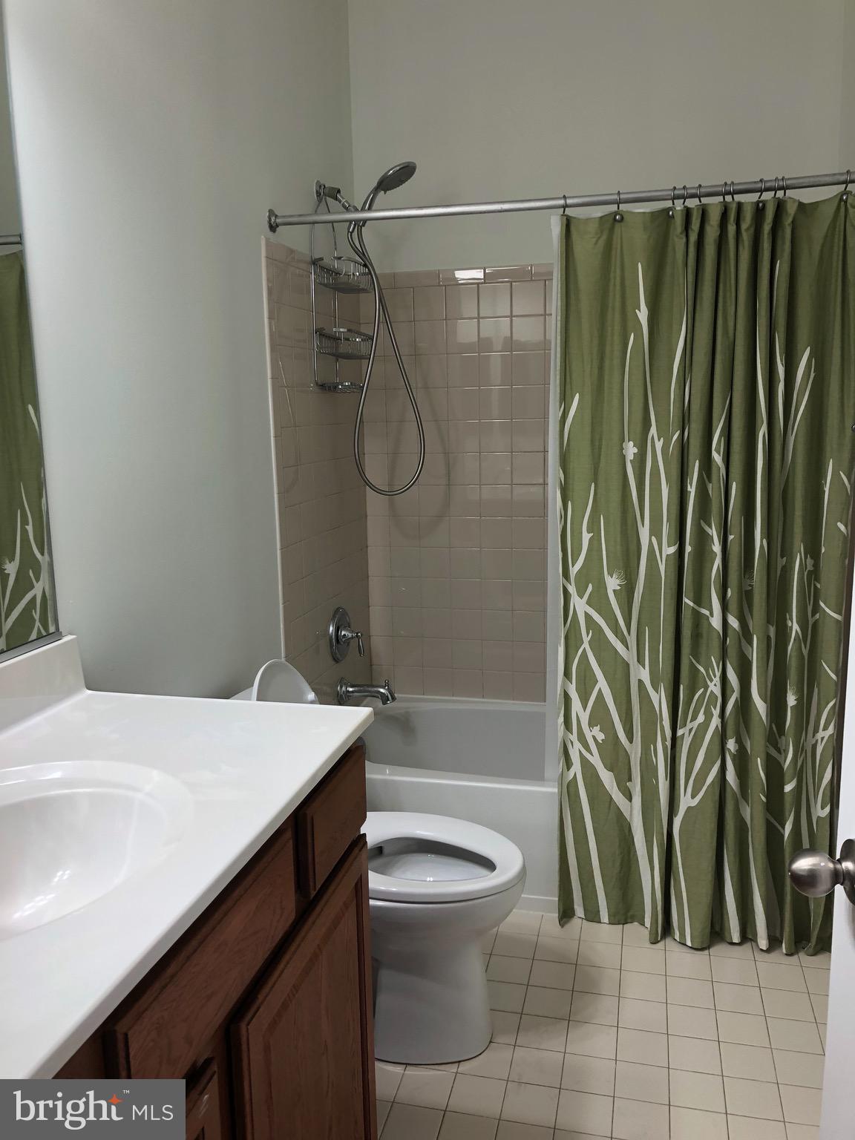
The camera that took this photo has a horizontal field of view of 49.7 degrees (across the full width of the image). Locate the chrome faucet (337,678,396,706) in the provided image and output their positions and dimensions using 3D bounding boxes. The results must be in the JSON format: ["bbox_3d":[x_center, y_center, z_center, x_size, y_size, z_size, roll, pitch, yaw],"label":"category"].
[{"bbox_3d":[-0.191,0.401,3.029,0.191,0.090,0.078,1,11,14],"label":"chrome faucet"}]

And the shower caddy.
[{"bbox_3d":[-0.255,-0.854,2.818,0.105,0.607,0.271,1,11,14],"label":"shower caddy"}]

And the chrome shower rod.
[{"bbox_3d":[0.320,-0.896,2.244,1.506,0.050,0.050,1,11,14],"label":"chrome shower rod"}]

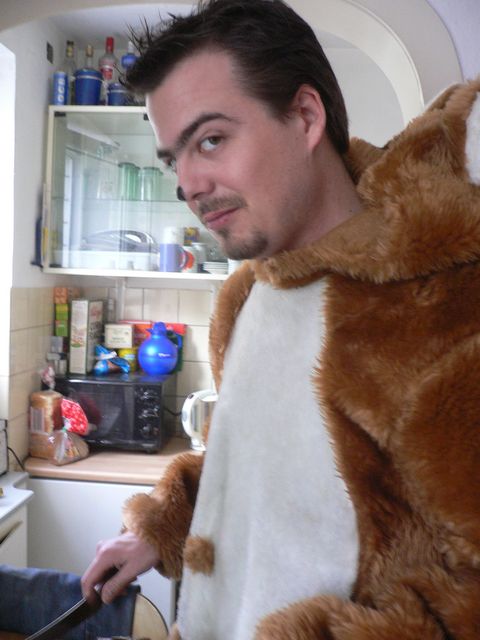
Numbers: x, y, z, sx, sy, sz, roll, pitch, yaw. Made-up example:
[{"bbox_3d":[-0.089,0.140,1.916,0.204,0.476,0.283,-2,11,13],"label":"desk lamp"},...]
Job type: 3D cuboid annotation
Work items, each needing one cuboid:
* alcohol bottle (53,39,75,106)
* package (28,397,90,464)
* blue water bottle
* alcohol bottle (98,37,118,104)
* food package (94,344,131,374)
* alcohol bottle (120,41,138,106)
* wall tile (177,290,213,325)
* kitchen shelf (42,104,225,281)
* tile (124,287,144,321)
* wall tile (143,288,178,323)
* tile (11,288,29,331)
[{"bbox_3d":[-0.664,-0.941,2.522,0.075,0.287,0.075,3,4,5],"label":"alcohol bottle"},{"bbox_3d":[-0.653,0.393,2.360,0.195,0.230,0.150,3,4,5],"label":"package"},{"bbox_3d":[-0.324,0.115,2.594,0.178,0.218,0.160,2,4,-13],"label":"blue water bottle"},{"bbox_3d":[-0.509,-0.942,2.507,0.078,0.302,0.078,3,4,5],"label":"alcohol bottle"},{"bbox_3d":[-0.512,0.159,2.584,0.132,0.118,0.090,3,4,5],"label":"food package"},{"bbox_3d":[-0.424,-0.927,2.490,0.070,0.282,0.070,3,4,5],"label":"alcohol bottle"},{"bbox_3d":[-0.183,-0.047,2.719,0.150,0.150,0.010,3,4,5],"label":"wall tile"},{"bbox_3d":[-0.318,-0.474,2.529,0.770,0.613,0.343,3,4,5],"label":"kitchen shelf"},{"bbox_3d":[-0.482,-0.061,2.747,0.150,0.150,0.010,3,4,5],"label":"tile"},{"bbox_3d":[-0.333,-0.054,2.733,0.150,0.150,0.010,3,4,5],"label":"wall tile"},{"bbox_3d":[-0.759,-0.035,2.218,0.010,0.150,0.145,3,4,5],"label":"tile"}]

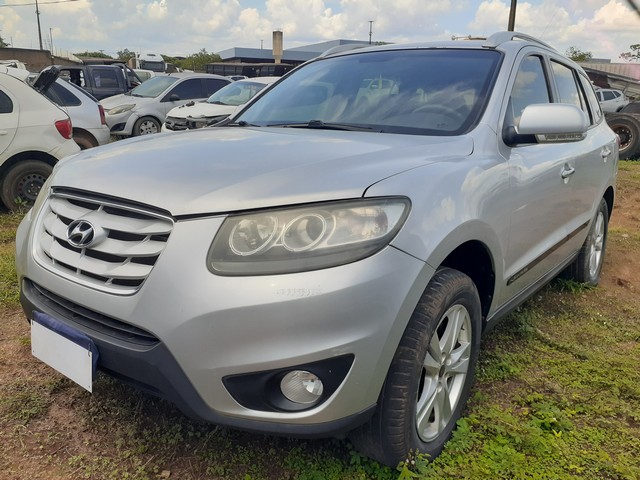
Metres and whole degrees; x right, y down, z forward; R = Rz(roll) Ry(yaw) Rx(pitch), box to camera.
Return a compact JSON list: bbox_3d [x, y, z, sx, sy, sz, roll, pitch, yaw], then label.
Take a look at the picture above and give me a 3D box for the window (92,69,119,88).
[{"bbox_3d":[-5.156,-3.882,12.000,0.620,0.440,0.050,2,1,3],"label":"window"}]

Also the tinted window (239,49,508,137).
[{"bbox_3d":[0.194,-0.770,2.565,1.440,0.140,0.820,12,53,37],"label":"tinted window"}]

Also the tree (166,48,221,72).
[{"bbox_3d":[-11.657,-15.250,46.000,5.800,5.000,5.200,1,14,0],"label":"tree"}]

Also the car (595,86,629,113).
[{"bbox_3d":[12.650,-6.501,24.400,4.300,1.680,1.820,-4,15,-19],"label":"car"}]

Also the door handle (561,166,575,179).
[{"bbox_3d":[1.259,-0.342,2.539,0.060,0.050,0.220,12,17,37],"label":"door handle"}]

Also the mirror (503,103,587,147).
[{"bbox_3d":[0.965,-0.492,2.088,0.290,0.170,0.190,12,17,37],"label":"mirror"}]

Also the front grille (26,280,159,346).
[{"bbox_3d":[-0.782,0.216,1.573,0.850,0.120,0.130,12,17,37],"label":"front grille"}]

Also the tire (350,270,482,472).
[{"bbox_3d":[0.362,0.444,1.801,0.240,0.730,0.730,11,16,35],"label":"tire"}]

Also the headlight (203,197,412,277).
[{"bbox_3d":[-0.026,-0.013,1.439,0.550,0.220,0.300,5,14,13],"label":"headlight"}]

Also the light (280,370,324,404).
[{"bbox_3d":[-0.042,0.413,1.396,0.115,0.110,0.080,8,14,22],"label":"light"}]

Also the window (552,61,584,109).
[{"bbox_3d":[1.574,-0.888,3.107,0.060,0.420,0.700,-17,-2,40],"label":"window"}]

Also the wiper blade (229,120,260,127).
[{"bbox_3d":[-0.424,-0.637,2.779,0.055,0.040,0.400,-7,16,-35],"label":"wiper blade"}]

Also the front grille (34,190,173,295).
[{"bbox_3d":[-0.739,0.003,1.596,0.760,0.275,0.170,12,17,37],"label":"front grille"}]

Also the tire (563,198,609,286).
[{"bbox_3d":[2.054,0.012,3.898,0.235,0.730,0.730,12,17,37],"label":"tire"}]

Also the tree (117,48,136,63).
[{"bbox_3d":[-25.200,-21.900,65.000,3.600,6.000,3.600,-4,14,-22],"label":"tree"}]

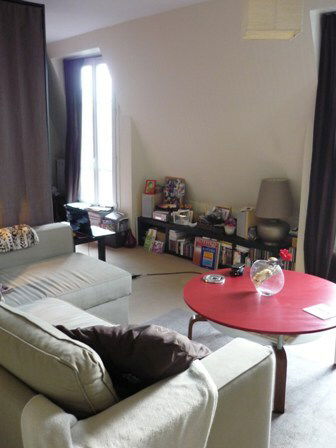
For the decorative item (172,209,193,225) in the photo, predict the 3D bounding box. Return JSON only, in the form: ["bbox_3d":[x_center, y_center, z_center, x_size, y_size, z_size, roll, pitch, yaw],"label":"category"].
[{"bbox_3d":[0.166,-0.087,5.030,0.210,0.175,0.110,7,14,29],"label":"decorative item"}]

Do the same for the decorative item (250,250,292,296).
[{"bbox_3d":[0.662,0.306,2.741,0.250,0.250,0.210,3,13,11],"label":"decorative item"}]

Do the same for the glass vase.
[{"bbox_3d":[0.638,0.327,2.728,0.205,0.215,0.205,3,13,11],"label":"glass vase"}]

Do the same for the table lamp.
[{"bbox_3d":[1.045,-0.107,4.120,0.345,0.610,0.345,-11,17,-42],"label":"table lamp"}]

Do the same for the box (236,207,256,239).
[{"bbox_3d":[0.835,0.001,4.370,0.240,0.290,0.105,-11,17,-42],"label":"box"}]

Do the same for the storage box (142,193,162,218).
[{"bbox_3d":[-0.197,-0.238,5.420,0.230,0.300,0.130,-11,17,-42],"label":"storage box"}]

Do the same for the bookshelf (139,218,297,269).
[{"bbox_3d":[0.435,0.234,4.838,0.280,0.368,2.100,-11,17,-42],"label":"bookshelf"}]

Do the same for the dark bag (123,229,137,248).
[{"bbox_3d":[-0.422,0.147,4.741,0.165,0.215,0.130,0,12,-5],"label":"dark bag"}]

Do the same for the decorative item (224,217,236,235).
[{"bbox_3d":[0.654,0.027,4.482,0.125,0.190,0.125,0,12,0],"label":"decorative item"}]

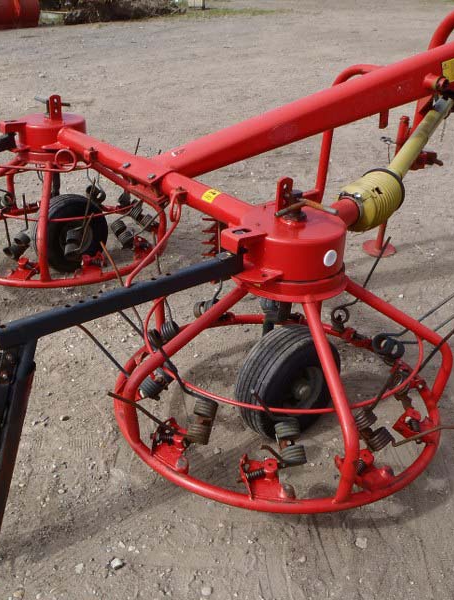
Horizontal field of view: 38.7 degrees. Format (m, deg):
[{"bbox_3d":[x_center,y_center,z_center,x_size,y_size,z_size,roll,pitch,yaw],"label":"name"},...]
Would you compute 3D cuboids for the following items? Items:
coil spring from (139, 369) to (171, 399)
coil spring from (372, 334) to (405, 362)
[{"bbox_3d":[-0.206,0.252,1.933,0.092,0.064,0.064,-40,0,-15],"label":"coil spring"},{"bbox_3d":[0.545,0.160,2.178,0.103,0.064,0.064,29,6,-40],"label":"coil spring"}]

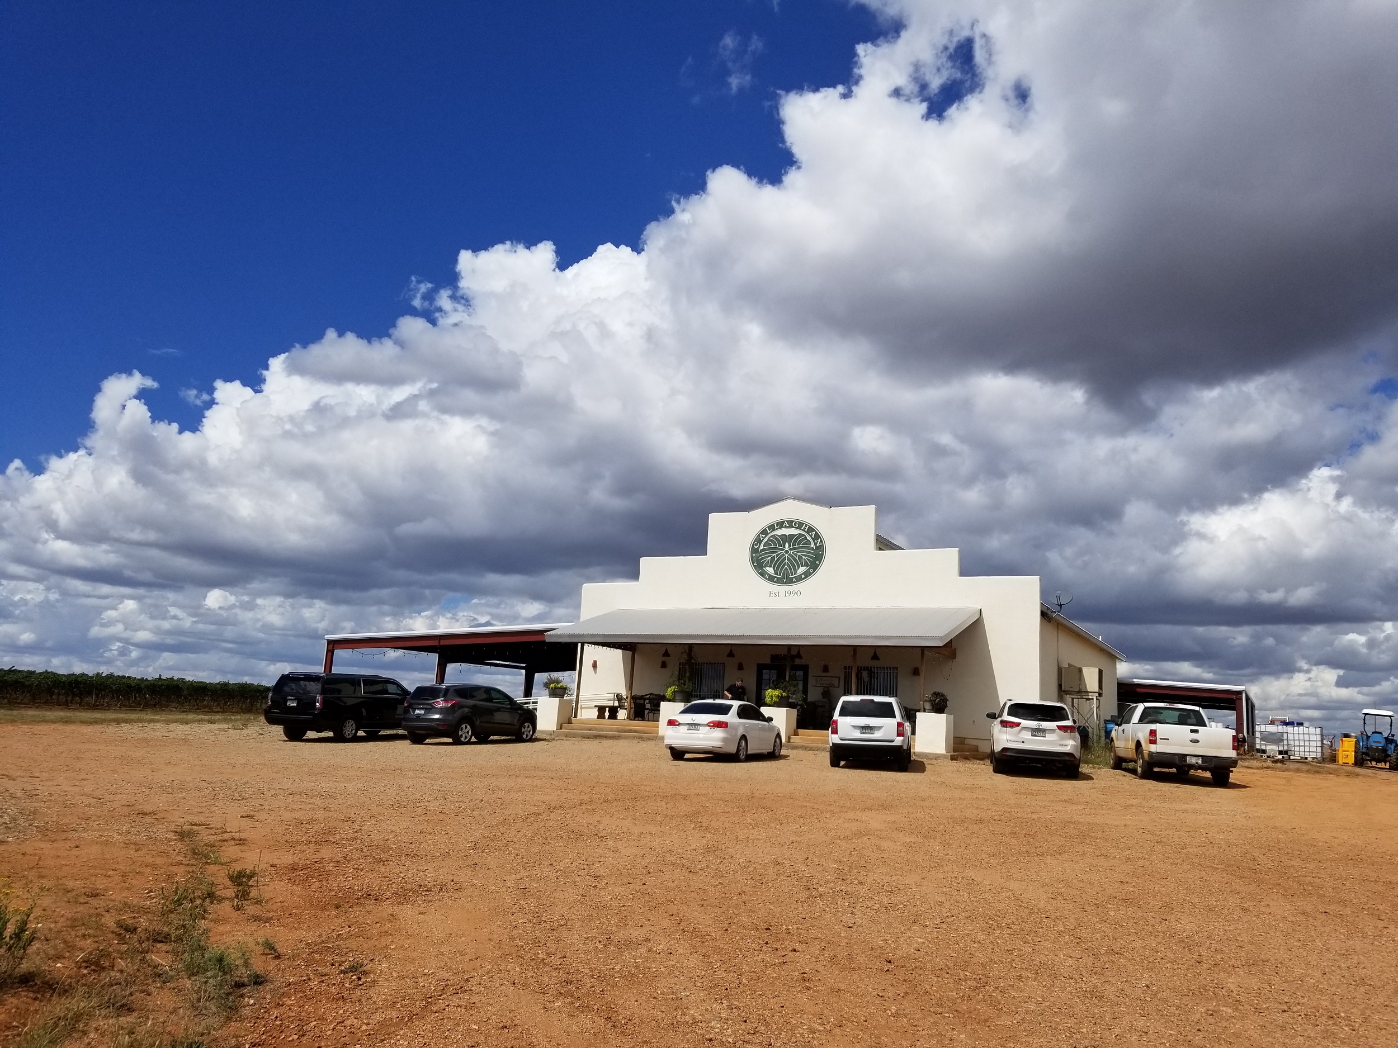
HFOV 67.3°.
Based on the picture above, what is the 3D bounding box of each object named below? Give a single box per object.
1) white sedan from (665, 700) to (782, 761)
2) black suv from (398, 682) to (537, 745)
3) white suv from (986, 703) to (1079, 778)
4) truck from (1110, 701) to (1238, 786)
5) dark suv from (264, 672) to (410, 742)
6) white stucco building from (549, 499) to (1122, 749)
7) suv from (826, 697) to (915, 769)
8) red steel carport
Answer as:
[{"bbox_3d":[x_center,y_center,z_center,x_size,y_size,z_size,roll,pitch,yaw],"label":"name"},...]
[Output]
[{"bbox_3d":[0.750,5.205,26.575,1.808,1.453,4.630,-2,-10,21],"label":"white sedan"},{"bbox_3d":[-6.585,5.559,30.818,1.869,1.684,4.524,-4,-10,28],"label":"black suv"},{"bbox_3d":[8.440,5.385,26.602,1.955,1.730,4.890,0,-9,14],"label":"white suv"},{"bbox_3d":[12.095,5.589,27.108,2.030,1.870,5.650,1,-9,12],"label":"truck"},{"bbox_3d":[-10.100,5.392,31.122,2.075,1.890,5.700,-3,-10,20],"label":"dark suv"},{"bbox_3d":[6.907,4.619,42.061,16.550,8.300,25.500,-3,-12,28],"label":"white stucco building"},{"bbox_3d":[4.231,5.021,25.477,1.786,1.670,4.410,0,-9,13],"label":"suv"},{"bbox_3d":[-6.919,7.245,47.751,13.700,4.100,14.400,-3,-12,28],"label":"red steel carport"}]

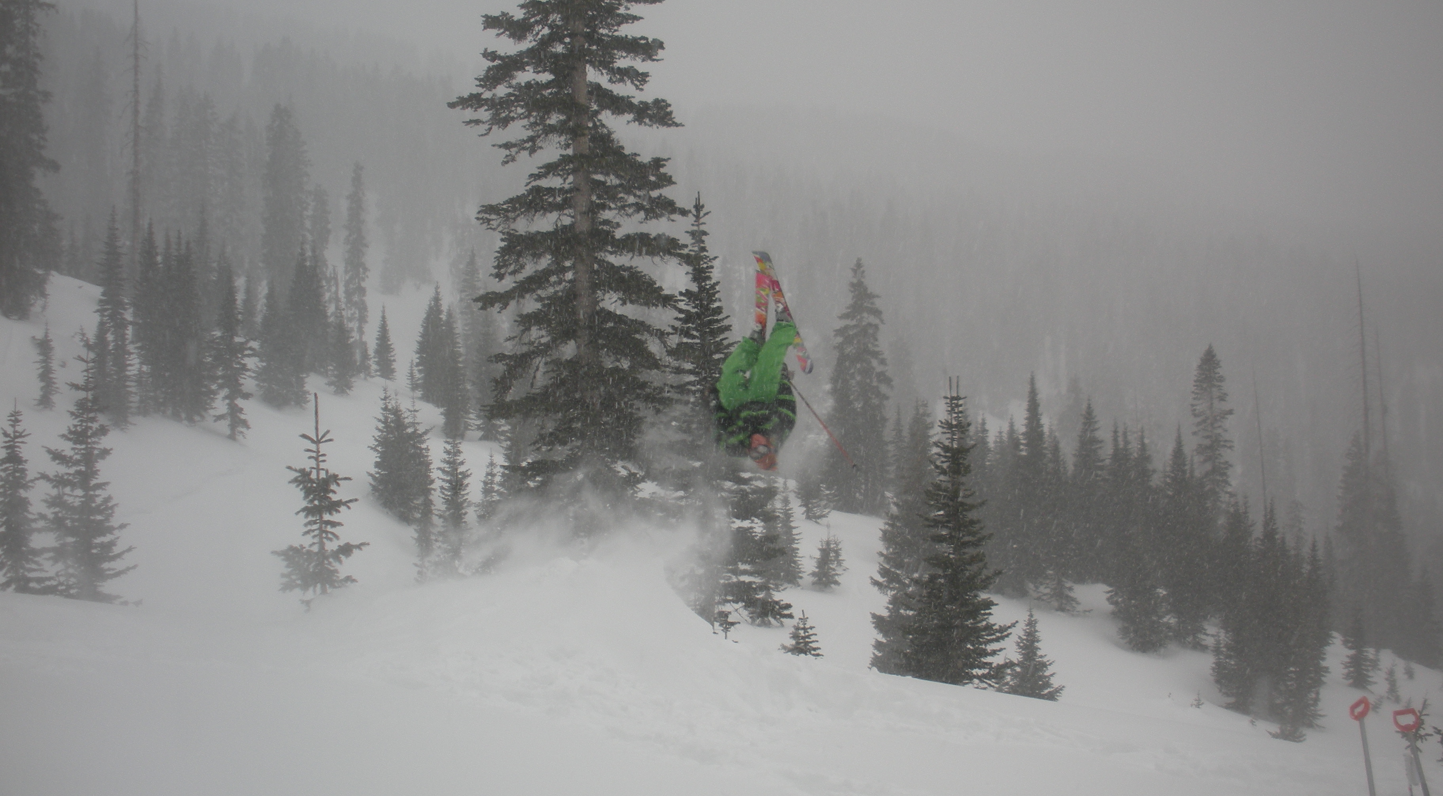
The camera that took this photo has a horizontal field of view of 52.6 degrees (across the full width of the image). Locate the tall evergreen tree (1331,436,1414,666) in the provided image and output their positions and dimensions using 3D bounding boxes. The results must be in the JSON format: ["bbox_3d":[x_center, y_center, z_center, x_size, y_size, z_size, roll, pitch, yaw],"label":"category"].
[{"bbox_3d":[38.027,8.538,85.000,4.790,13.330,4.700,-1,-2,0],"label":"tall evergreen tree"}]

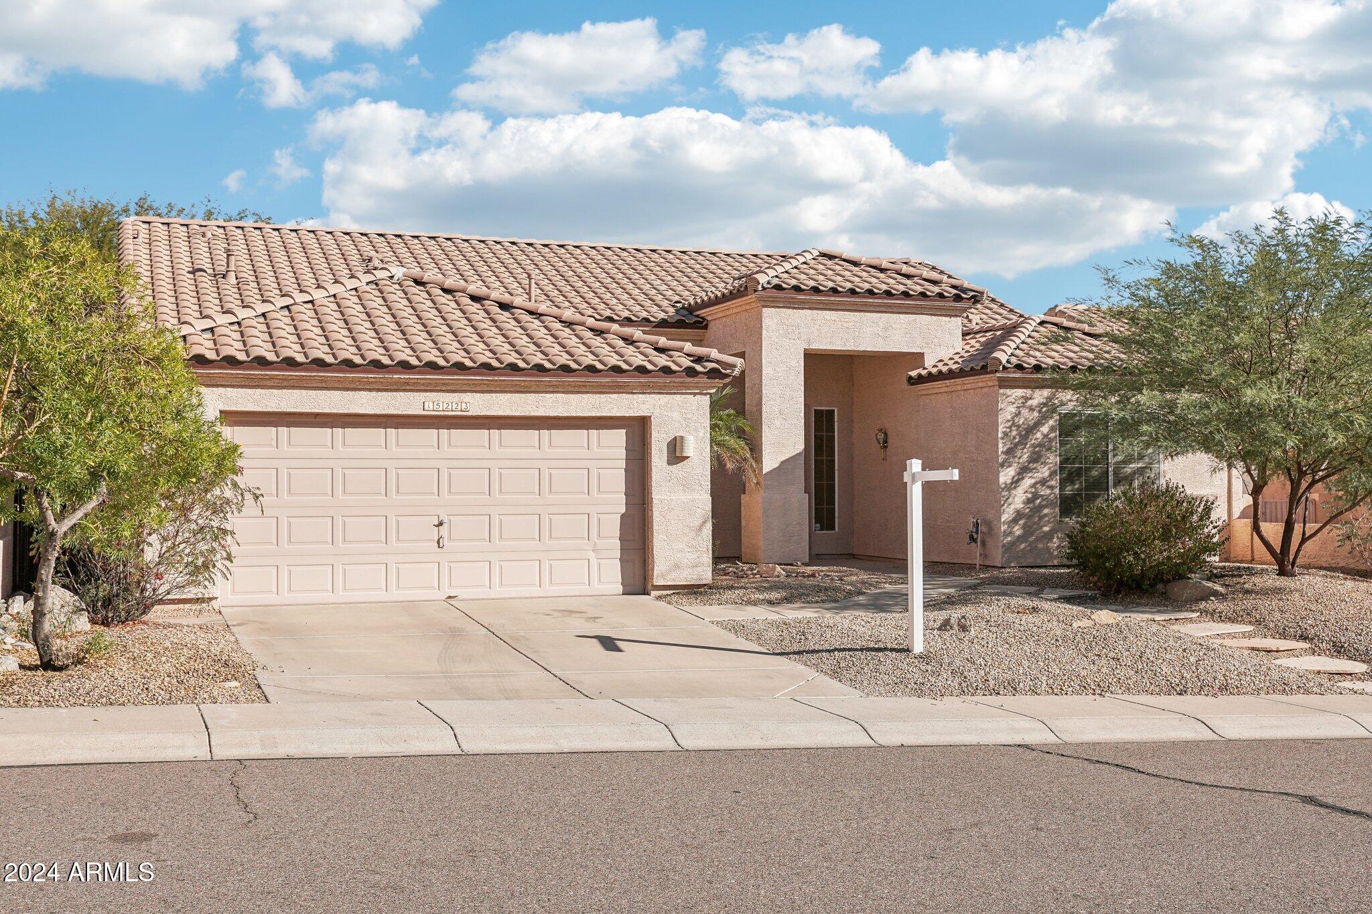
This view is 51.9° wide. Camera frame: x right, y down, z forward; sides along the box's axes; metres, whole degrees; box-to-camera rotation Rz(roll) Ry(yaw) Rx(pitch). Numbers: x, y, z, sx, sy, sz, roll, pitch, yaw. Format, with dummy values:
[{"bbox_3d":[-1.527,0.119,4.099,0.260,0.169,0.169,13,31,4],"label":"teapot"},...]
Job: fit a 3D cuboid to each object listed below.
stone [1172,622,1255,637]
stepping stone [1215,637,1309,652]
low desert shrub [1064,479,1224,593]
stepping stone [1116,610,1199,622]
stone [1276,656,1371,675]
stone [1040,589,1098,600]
[{"bbox_3d":[6.085,2.024,16.328,0.950,0.060,0.600,0,2,-20],"label":"stone"},{"bbox_3d":[6.357,2.108,15.565,0.950,0.070,0.620,0,2,-20],"label":"stepping stone"},{"bbox_3d":[6.192,1.032,19.101,2.050,1.480,1.850,0,-1,-20],"label":"low desert shrub"},{"bbox_3d":[5.687,1.938,17.090,1.000,0.060,0.600,0,2,-20],"label":"stepping stone"},{"bbox_3d":[6.634,2.200,14.683,0.870,0.070,0.700,0,2,-20],"label":"stone"},{"bbox_3d":[4.962,1.802,18.236,0.750,0.060,0.550,0,2,-20],"label":"stone"}]

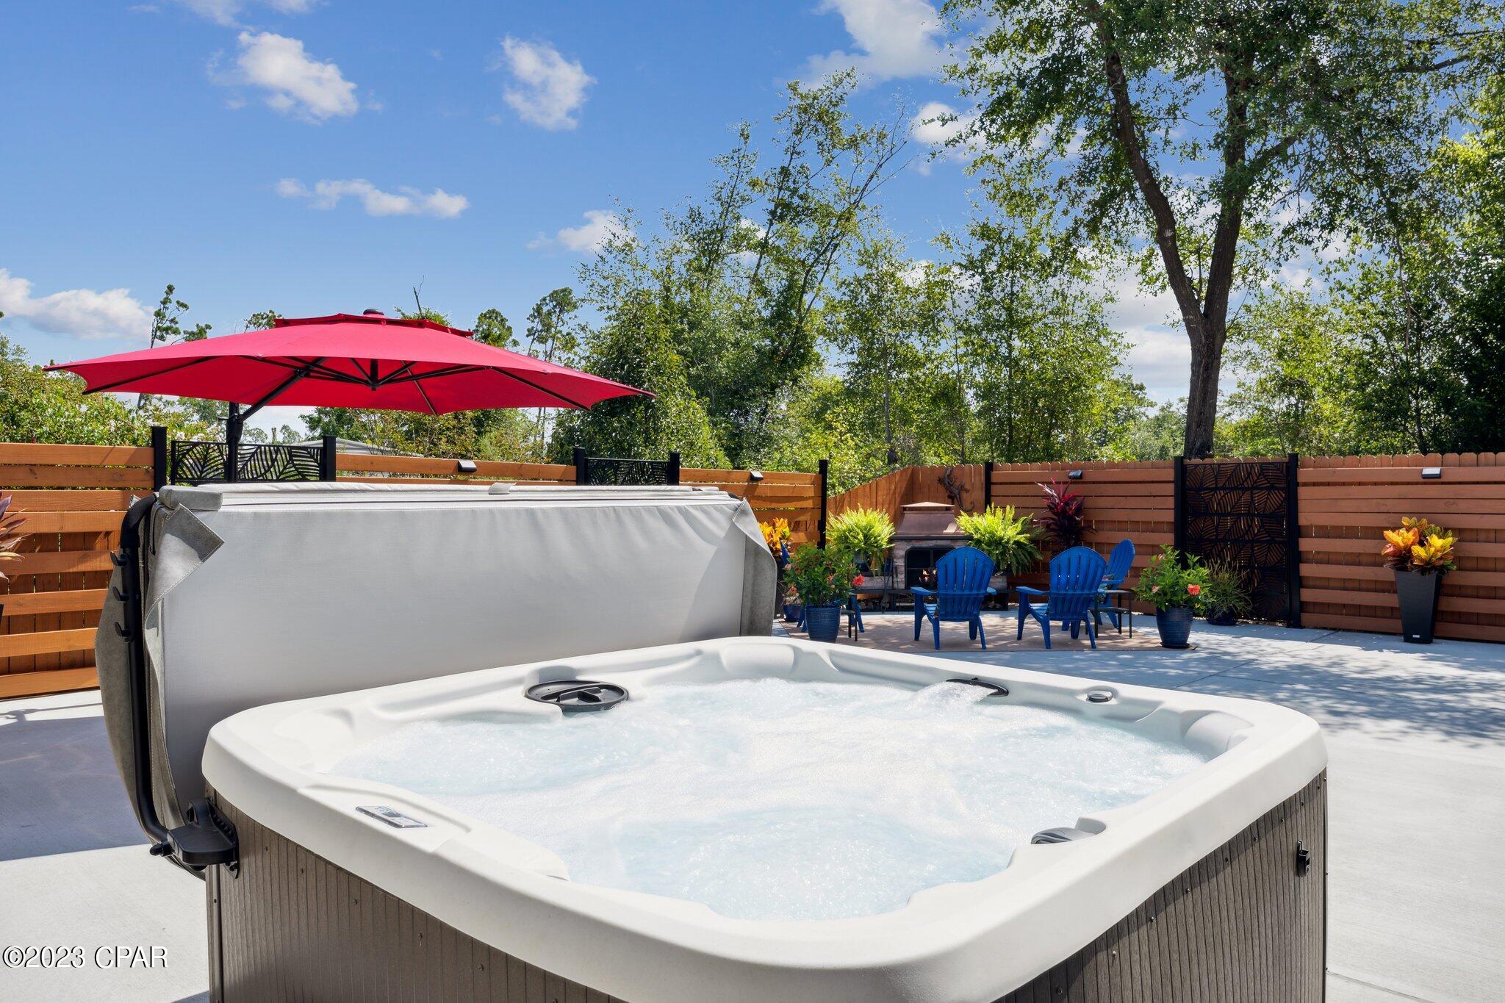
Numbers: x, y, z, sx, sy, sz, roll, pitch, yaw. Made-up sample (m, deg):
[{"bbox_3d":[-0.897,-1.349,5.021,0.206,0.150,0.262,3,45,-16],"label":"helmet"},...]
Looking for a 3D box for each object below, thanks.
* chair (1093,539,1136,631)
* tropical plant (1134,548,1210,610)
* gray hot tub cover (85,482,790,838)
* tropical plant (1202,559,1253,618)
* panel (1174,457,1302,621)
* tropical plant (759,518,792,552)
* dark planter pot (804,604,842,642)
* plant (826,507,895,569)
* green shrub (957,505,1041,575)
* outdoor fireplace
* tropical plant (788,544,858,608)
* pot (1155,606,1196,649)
[{"bbox_3d":[3.570,0.877,10.720,0.860,0.950,0.750,0,0,-7],"label":"chair"},{"bbox_3d":[3.991,0.739,9.550,0.740,0.610,0.700,0,0,0],"label":"tropical plant"},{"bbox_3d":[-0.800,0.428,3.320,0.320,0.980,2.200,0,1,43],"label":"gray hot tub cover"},{"bbox_3d":[5.278,0.985,11.200,0.580,0.620,0.540,0,0,0],"label":"tropical plant"},{"bbox_3d":[5.420,0.418,11.220,1.280,1.880,0.110,0,1,39],"label":"panel"},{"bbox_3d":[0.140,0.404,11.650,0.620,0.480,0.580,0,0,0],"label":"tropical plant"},{"bbox_3d":[0.686,1.190,9.750,0.340,0.370,0.340,0,0,0],"label":"dark planter pot"},{"bbox_3d":[1.364,0.467,12.650,0.860,0.790,0.820,0,0,0],"label":"plant"},{"bbox_3d":[3.082,0.485,12.550,1.020,0.880,0.920,0,0,0],"label":"green shrub"},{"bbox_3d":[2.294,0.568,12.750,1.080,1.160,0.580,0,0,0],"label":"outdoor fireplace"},{"bbox_3d":[0.680,0.710,9.700,0.680,0.630,0.640,0,0,0],"label":"tropical plant"},{"bbox_3d":[4.018,1.187,9.530,0.360,0.375,0.360,0,0,0],"label":"pot"}]

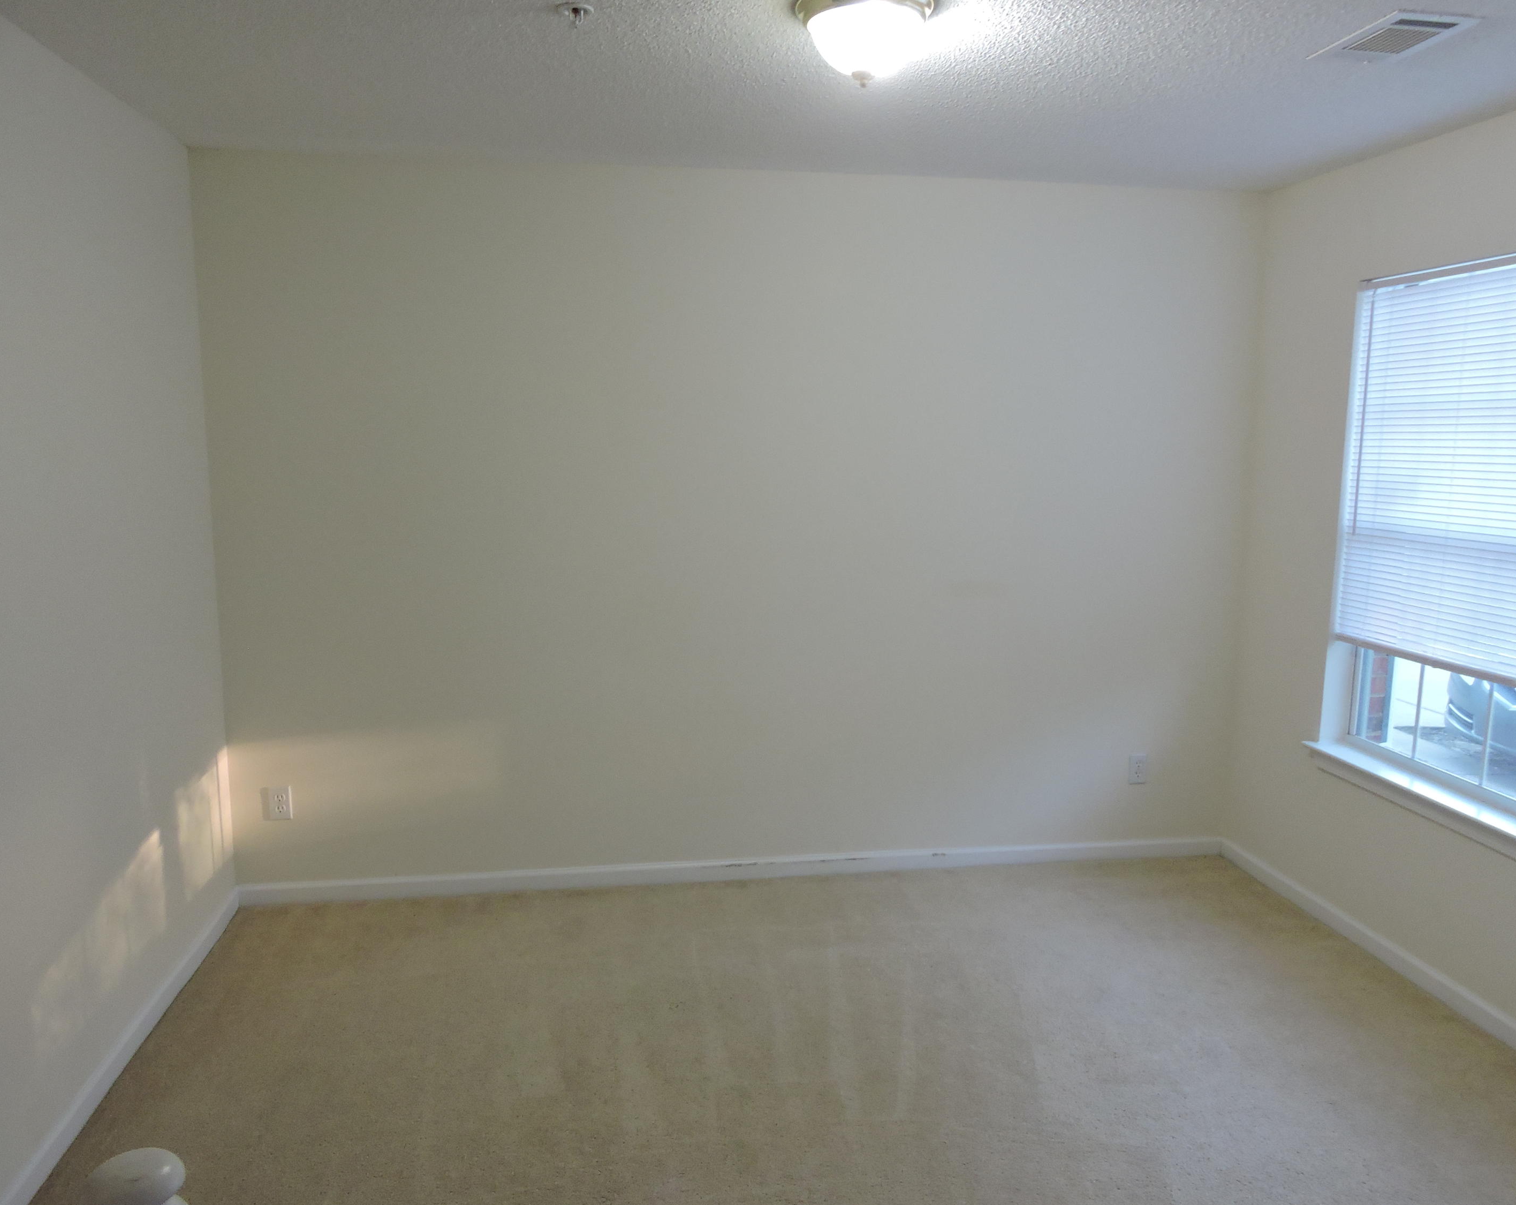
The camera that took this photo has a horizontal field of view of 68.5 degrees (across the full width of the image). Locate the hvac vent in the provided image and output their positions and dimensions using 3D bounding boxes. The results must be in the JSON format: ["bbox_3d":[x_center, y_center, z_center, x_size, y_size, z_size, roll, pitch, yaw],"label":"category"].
[{"bbox_3d":[1.355,-1.197,2.386,0.197,0.016,0.295,-1,9,-9],"label":"hvac vent"}]

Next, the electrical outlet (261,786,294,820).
[{"bbox_3d":[-1.603,0.676,3.737,0.072,0.115,0.010,-1,9,-9],"label":"electrical outlet"}]

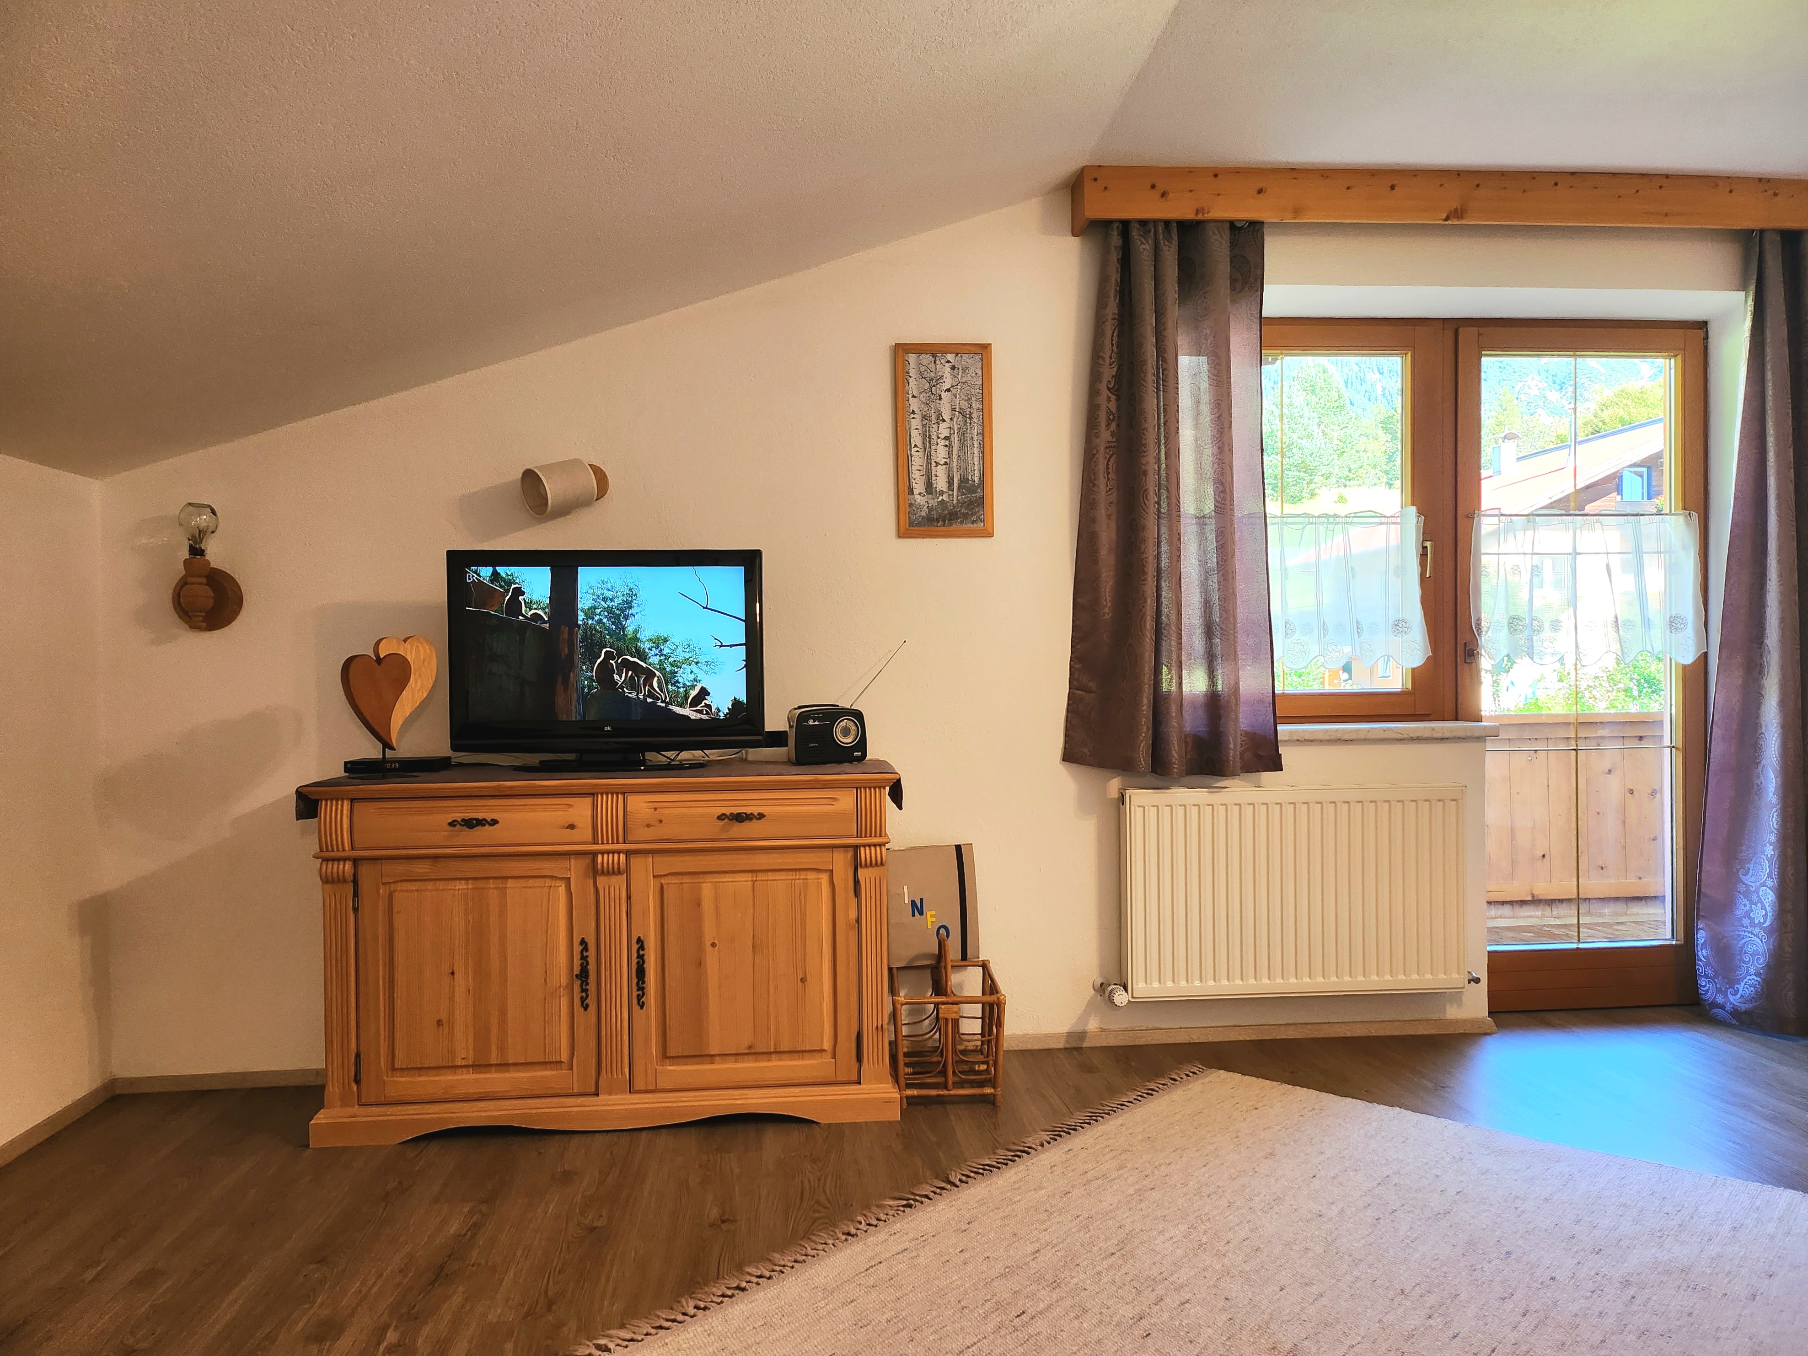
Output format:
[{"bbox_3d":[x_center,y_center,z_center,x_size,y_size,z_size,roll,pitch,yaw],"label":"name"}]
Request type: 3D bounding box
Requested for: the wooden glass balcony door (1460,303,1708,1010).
[{"bbox_3d":[2.175,-0.033,4.070,0.840,2.211,0.080,-1,1,-4],"label":"wooden glass balcony door"}]

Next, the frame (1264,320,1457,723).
[{"bbox_3d":[1.204,-0.491,3.987,1.109,1.262,0.080,-1,1,-4],"label":"frame"}]

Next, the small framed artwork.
[{"bbox_3d":[0.119,-0.682,3.603,0.280,0.554,0.025,-1,1,-4],"label":"small framed artwork"}]

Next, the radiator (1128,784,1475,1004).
[{"bbox_3d":[1.135,0.620,3.657,0.991,0.593,0.105,-1,1,-4],"label":"radiator"}]

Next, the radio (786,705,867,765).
[{"bbox_3d":[-0.211,0.156,3.486,0.195,0.164,0.110,-1,1,-18],"label":"radio"}]

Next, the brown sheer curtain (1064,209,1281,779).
[{"bbox_3d":[0.769,-0.518,3.593,0.619,1.602,0.140,-1,1,-4],"label":"brown sheer curtain"}]

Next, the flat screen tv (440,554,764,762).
[{"bbox_3d":[-0.786,-0.045,3.358,0.818,0.584,0.200,-1,1,-4],"label":"flat screen tv"}]

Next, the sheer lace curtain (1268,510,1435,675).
[{"bbox_3d":[1.202,-0.274,3.932,0.927,0.509,0.040,-1,1,-4],"label":"sheer lace curtain"}]

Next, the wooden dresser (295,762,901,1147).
[{"bbox_3d":[-0.755,0.687,3.307,1.469,0.878,0.422,-1,1,-4],"label":"wooden dresser"}]

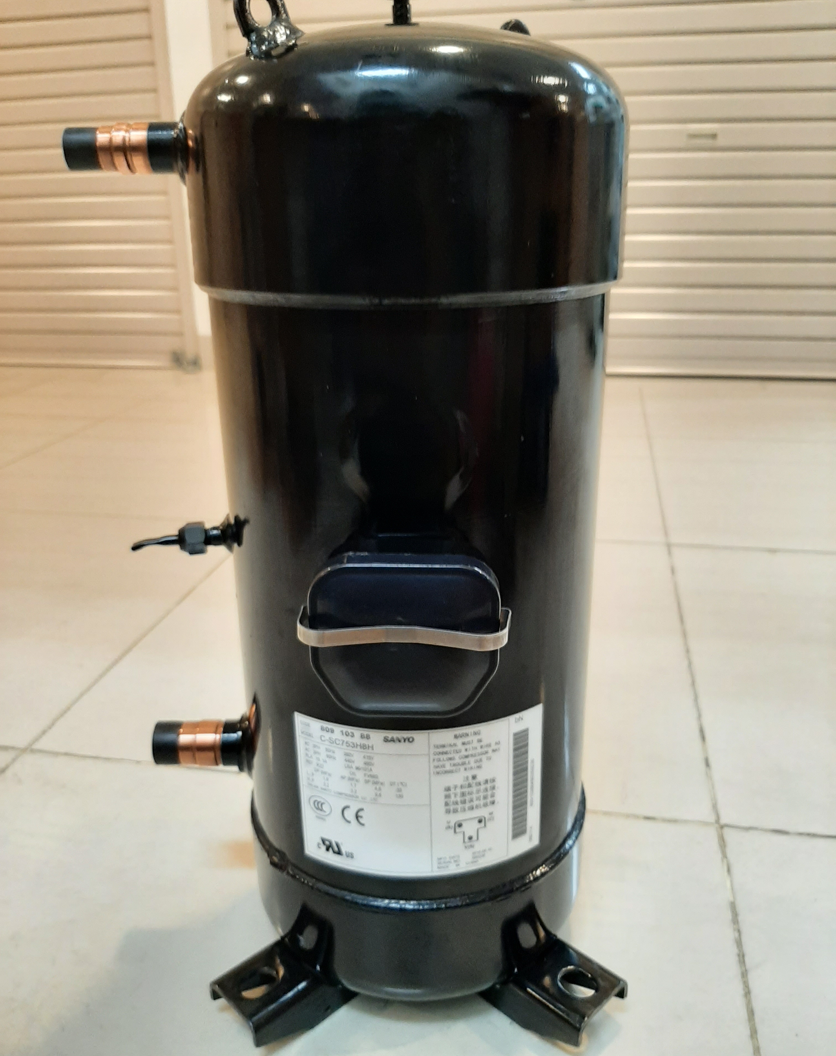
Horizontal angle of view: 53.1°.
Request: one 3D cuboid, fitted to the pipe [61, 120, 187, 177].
[{"bbox_3d":[-0.146,-0.199,0.438,0.070,0.029,0.029,-1,19,0],"label":"pipe"}]

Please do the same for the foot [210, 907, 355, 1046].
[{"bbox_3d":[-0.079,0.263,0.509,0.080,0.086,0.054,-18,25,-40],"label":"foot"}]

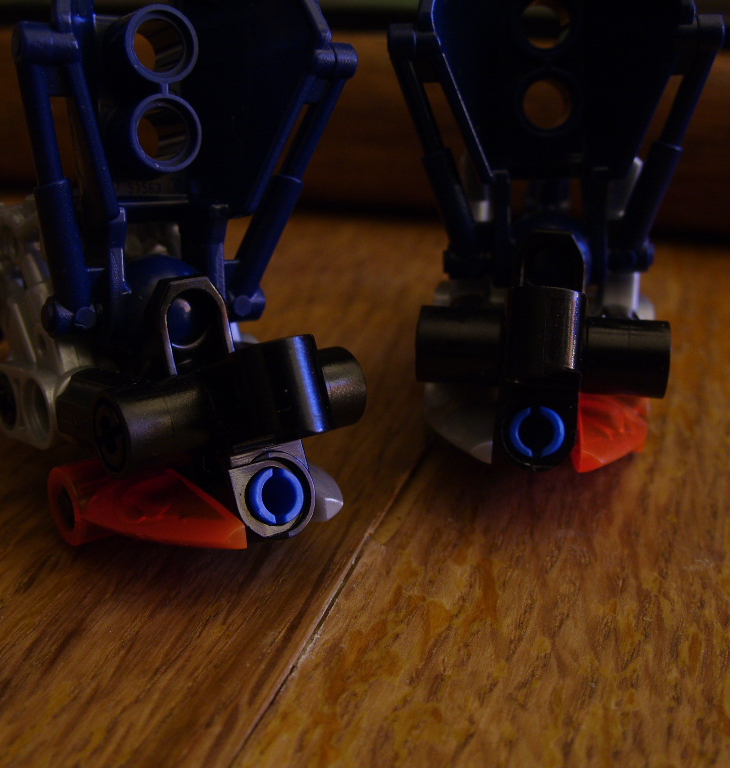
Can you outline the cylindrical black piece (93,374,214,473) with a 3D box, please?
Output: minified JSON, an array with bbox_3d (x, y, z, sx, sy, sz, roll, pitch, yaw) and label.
[{"bbox_3d":[-0.018,0.003,0.087,0.008,0.007,0.007,-12,24,-35],"label":"cylindrical black piece"}]

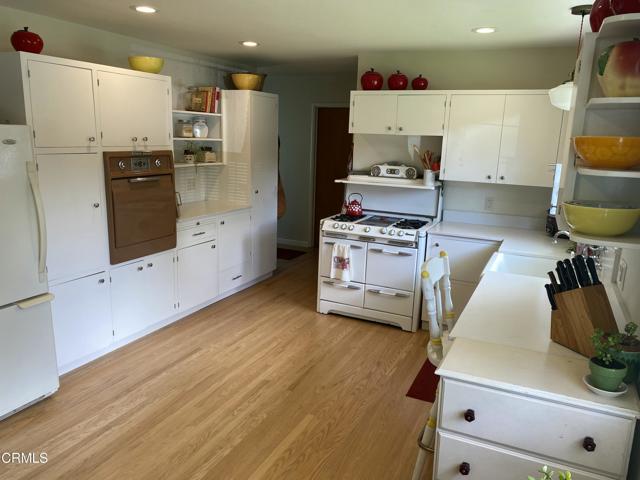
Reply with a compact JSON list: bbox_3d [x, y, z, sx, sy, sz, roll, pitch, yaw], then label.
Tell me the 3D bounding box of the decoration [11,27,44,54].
[{"bbox_3d":[-1.776,-1.203,2.918,0.172,0.166,0.172,7,13,25],"label":"decoration"}]

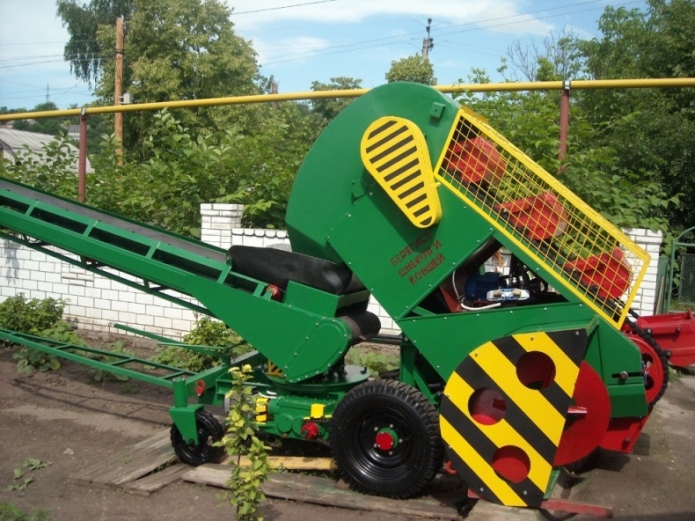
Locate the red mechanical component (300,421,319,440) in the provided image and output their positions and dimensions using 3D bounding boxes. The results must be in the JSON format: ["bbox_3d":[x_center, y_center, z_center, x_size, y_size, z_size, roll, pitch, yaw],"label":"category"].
[{"bbox_3d":[-0.249,1.113,4.600,0.110,0.115,0.100,4,5,25],"label":"red mechanical component"}]

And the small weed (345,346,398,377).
[{"bbox_3d":[0.240,0.970,6.750,0.480,0.280,0.400,4,5,25],"label":"small weed"}]

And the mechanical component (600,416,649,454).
[{"bbox_3d":[1.676,1.059,4.250,0.260,0.220,0.180,4,5,25],"label":"mechanical component"}]

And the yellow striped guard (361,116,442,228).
[{"bbox_3d":[0.359,-0.564,4.500,0.400,0.760,0.110,-23,-7,24],"label":"yellow striped guard"}]

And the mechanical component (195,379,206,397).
[{"bbox_3d":[-0.942,0.813,4.500,0.075,0.115,0.040,4,5,25],"label":"mechanical component"}]

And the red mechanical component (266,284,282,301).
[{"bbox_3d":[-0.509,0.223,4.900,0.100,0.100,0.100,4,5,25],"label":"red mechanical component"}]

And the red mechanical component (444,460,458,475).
[{"bbox_3d":[0.617,1.229,4.170,0.085,0.085,0.050,4,5,25],"label":"red mechanical component"}]

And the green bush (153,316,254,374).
[{"bbox_3d":[-1.506,0.862,7.300,0.850,0.520,0.700,4,5,25],"label":"green bush"}]

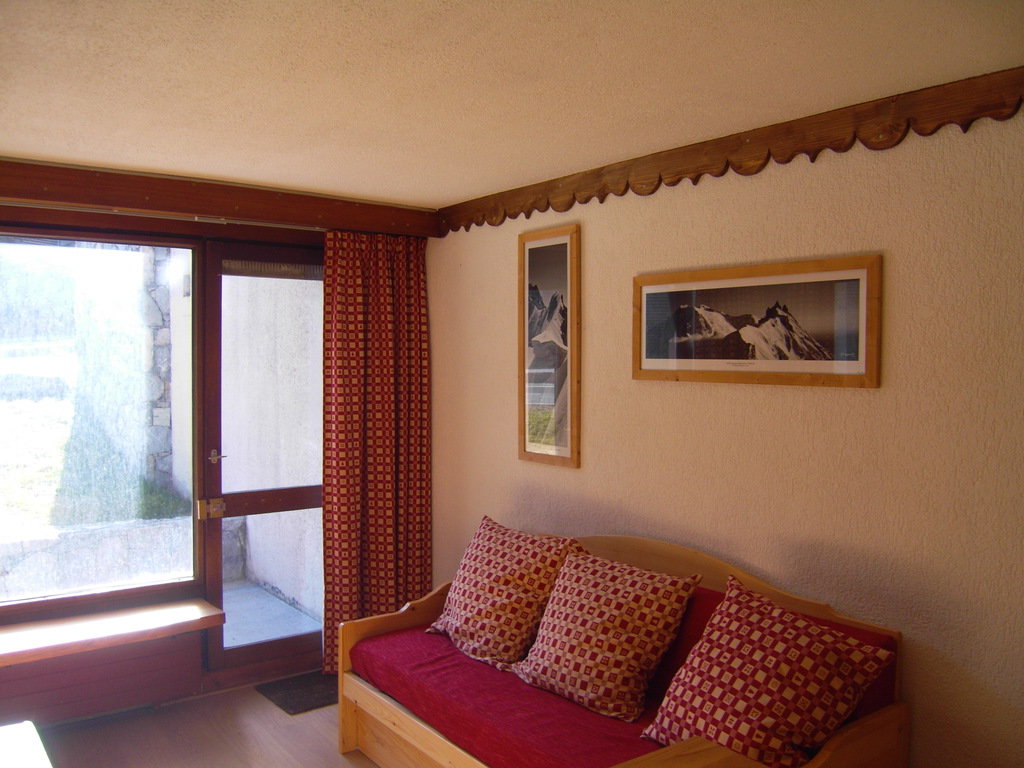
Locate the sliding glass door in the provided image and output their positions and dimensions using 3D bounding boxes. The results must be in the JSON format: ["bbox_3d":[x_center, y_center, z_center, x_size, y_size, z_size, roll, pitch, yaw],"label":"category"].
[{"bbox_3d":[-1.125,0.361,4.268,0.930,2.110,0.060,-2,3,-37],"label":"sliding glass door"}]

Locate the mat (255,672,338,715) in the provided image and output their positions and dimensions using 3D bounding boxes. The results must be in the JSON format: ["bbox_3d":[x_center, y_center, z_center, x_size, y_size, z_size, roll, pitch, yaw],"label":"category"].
[{"bbox_3d":[-0.899,1.508,4.146,0.600,0.010,0.410,-2,3,-37],"label":"mat"}]

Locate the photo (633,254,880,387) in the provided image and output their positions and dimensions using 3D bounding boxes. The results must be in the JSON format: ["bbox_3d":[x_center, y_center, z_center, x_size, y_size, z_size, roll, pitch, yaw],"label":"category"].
[{"bbox_3d":[0.775,-0.199,2.836,0.025,0.392,1.005,-2,3,-37],"label":"photo"}]

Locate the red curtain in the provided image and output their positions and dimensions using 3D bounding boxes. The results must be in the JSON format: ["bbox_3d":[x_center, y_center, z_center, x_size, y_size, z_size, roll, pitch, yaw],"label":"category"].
[{"bbox_3d":[-0.696,0.351,4.332,0.595,2.240,0.130,-2,3,-37],"label":"red curtain"}]

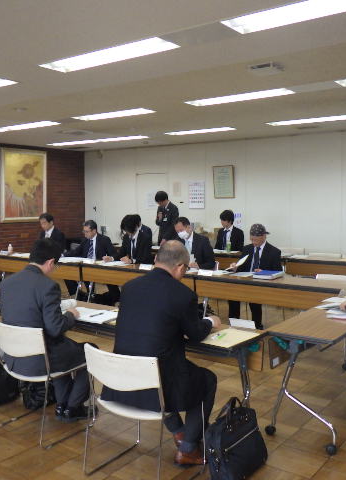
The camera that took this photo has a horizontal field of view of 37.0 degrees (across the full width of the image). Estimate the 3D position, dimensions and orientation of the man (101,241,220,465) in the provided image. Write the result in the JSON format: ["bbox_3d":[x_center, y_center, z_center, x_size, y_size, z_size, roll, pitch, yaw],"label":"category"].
[{"bbox_3d":[-0.052,0.645,2.987,0.560,1.280,0.780,4,6,44],"label":"man"}]

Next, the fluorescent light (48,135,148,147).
[{"bbox_3d":[-1.496,-1.895,9.960,2.450,0.060,0.290,3,5,36],"label":"fluorescent light"}]

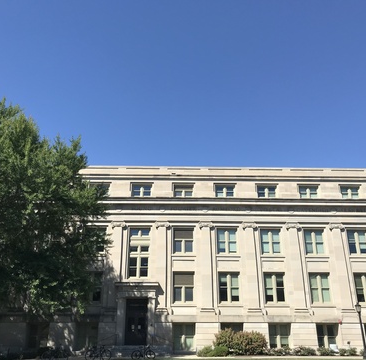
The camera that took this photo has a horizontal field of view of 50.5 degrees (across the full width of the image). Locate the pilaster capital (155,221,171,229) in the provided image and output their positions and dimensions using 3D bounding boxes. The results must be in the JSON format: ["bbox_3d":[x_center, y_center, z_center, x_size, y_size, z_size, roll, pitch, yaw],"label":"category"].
[{"bbox_3d":[-1.797,3.987,34.469,1.292,0.663,0.400,1,-22,-1],"label":"pilaster capital"}]

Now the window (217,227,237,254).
[{"bbox_3d":[3.738,5.175,32.729,1.440,2.070,0.250,0,-20,0],"label":"window"}]

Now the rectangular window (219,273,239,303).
[{"bbox_3d":[3.981,9.137,33.066,1.826,2.428,0.300,1,-22,-1],"label":"rectangular window"}]

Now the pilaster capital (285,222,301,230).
[{"bbox_3d":[9.332,3.931,32.815,1.110,0.570,0.450,0,-20,0],"label":"pilaster capital"}]

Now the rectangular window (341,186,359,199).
[{"bbox_3d":[14.921,1.113,34.606,1.530,1.030,0.250,0,-20,0],"label":"rectangular window"}]

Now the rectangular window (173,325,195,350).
[{"bbox_3d":[0.125,12.729,31.542,1.860,2.101,0.300,1,-22,-1],"label":"rectangular window"}]

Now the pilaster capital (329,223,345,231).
[{"bbox_3d":[13.063,3.935,32.848,1.110,0.570,0.450,0,-20,0],"label":"pilaster capital"}]

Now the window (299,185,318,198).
[{"bbox_3d":[12.833,1.278,39.707,1.820,1.610,0.200,1,-22,-1],"label":"window"}]

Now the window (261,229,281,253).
[{"bbox_3d":[7.872,5.473,34.619,1.791,2.256,0.300,1,-22,-1],"label":"window"}]

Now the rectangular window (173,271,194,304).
[{"bbox_3d":[0.045,8.680,31.394,1.520,2.240,0.250,0,-20,0],"label":"rectangular window"}]

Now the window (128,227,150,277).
[{"bbox_3d":[-3.681,6.081,32.325,1.560,4.100,0.250,0,-20,0],"label":"window"}]

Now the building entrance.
[{"bbox_3d":[-3.796,11.521,31.703,1.746,3.561,0.500,1,-22,-1],"label":"building entrance"}]

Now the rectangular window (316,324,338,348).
[{"bbox_3d":[12.700,13.858,34.369,1.900,2.150,0.200,1,-22,-1],"label":"rectangular window"}]

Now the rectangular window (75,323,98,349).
[{"bbox_3d":[-7.433,12.060,29.963,1.460,1.990,0.250,0,-20,0],"label":"rectangular window"}]

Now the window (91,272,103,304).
[{"bbox_3d":[-7.308,8.623,31.348,1.520,2.240,0.250,0,-20,0],"label":"window"}]

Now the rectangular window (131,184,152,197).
[{"bbox_3d":[-3.680,0.932,34.504,1.530,1.030,0.250,0,-20,0],"label":"rectangular window"}]

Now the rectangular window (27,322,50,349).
[{"bbox_3d":[-12.640,13.546,33.970,1.900,2.130,0.200,1,-22,-1],"label":"rectangular window"}]

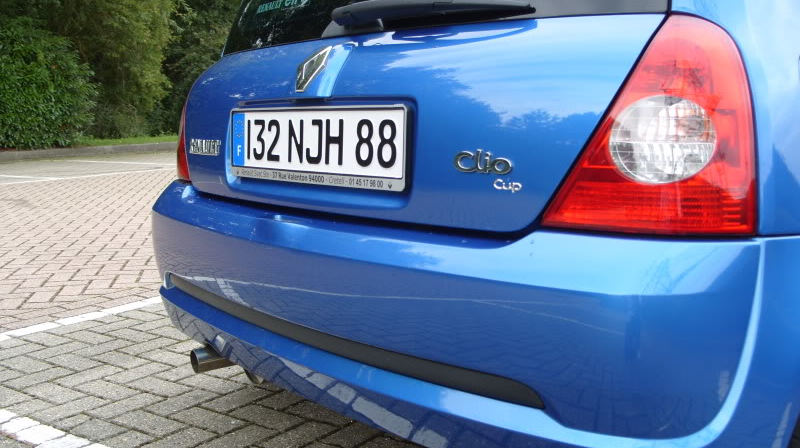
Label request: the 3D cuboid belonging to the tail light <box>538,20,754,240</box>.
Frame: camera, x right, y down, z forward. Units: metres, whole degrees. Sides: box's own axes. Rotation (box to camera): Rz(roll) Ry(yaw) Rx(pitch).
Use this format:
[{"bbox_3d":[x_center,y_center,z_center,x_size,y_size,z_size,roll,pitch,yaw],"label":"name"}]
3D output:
[{"bbox_3d":[0.356,-0.142,1.093,0.275,0.293,0.170,5,9,36],"label":"tail light"}]

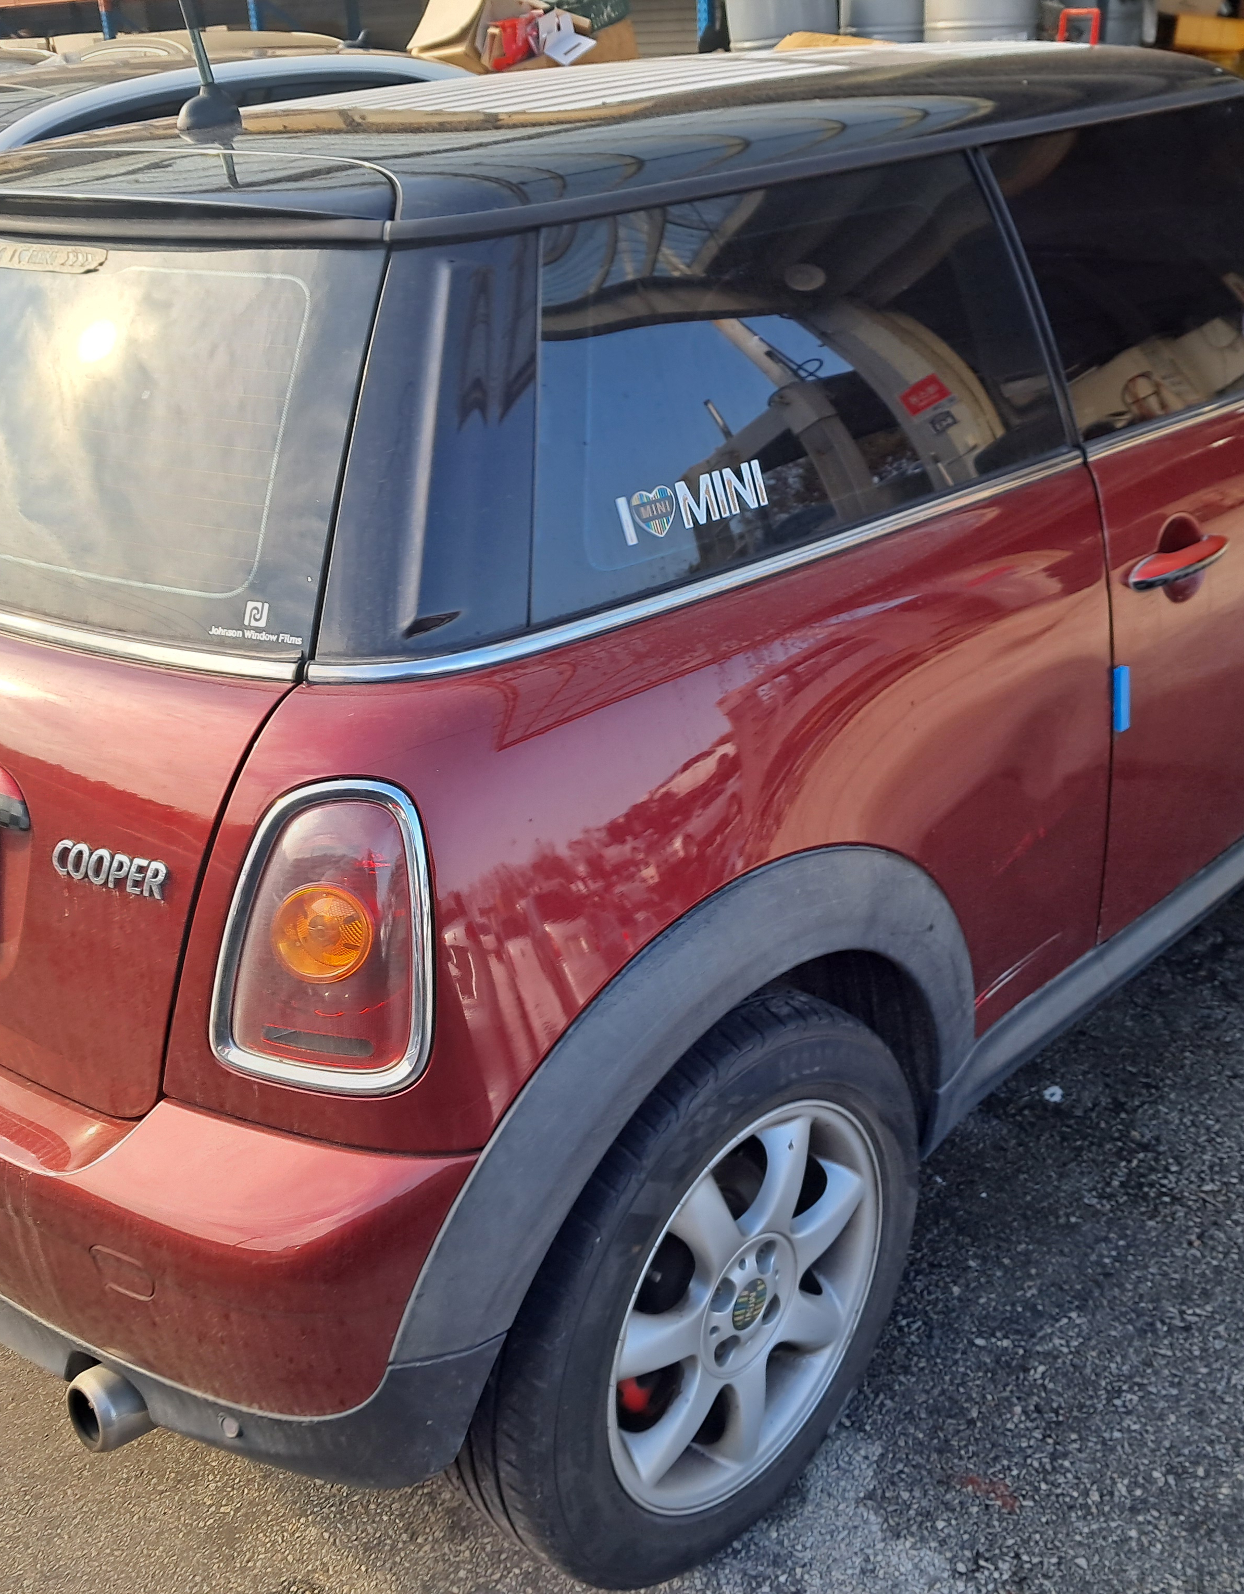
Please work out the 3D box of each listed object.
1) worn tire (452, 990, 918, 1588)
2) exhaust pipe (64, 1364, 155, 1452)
[{"bbox_3d":[0.065,0.490,1.736,0.200,0.615,0.615,18,34,40],"label":"worn tire"},{"bbox_3d":[-0.491,0.595,1.651,0.083,0.083,0.110,18,34,40],"label":"exhaust pipe"}]

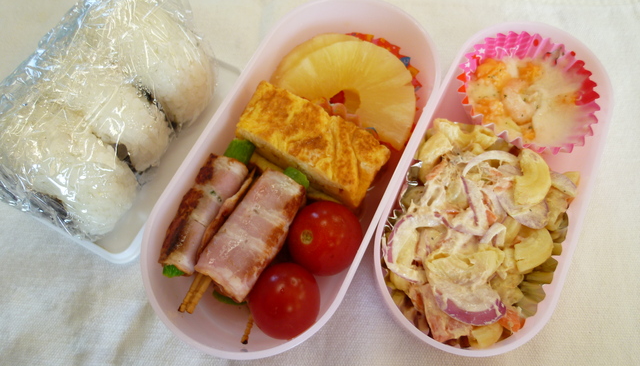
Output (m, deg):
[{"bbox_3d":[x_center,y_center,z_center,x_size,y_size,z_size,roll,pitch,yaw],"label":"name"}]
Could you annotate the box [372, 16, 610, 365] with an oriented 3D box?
[{"bbox_3d":[0.078,0.000,0.208,0.075,0.040,0.161,25,73,10],"label":"box"}]

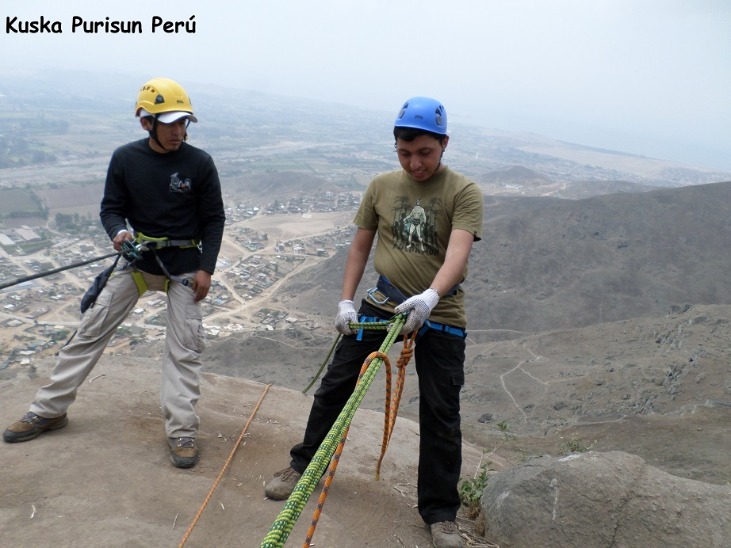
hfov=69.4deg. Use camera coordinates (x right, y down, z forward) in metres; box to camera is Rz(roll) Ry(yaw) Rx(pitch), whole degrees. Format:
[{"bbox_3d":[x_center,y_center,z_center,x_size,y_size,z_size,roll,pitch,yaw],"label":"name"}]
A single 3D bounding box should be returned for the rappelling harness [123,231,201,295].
[{"bbox_3d":[-0.919,-0.052,2.400,0.350,0.280,0.260,-3,17,-21],"label":"rappelling harness"}]

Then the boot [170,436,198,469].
[{"bbox_3d":[-0.843,0.766,2.484,0.112,0.130,0.290,-4,19,-16],"label":"boot"}]

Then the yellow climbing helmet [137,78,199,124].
[{"bbox_3d":[-0.864,-0.762,2.280,0.280,0.170,0.220,18,22,37],"label":"yellow climbing helmet"}]

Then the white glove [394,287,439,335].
[{"bbox_3d":[0.193,0.136,1.960,0.190,0.110,0.110,-38,37,-27],"label":"white glove"}]

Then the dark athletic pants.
[{"bbox_3d":[0.051,0.548,2.090,0.670,0.860,0.420,7,14,13],"label":"dark athletic pants"}]

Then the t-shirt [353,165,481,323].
[{"bbox_3d":[0.213,-0.110,2.120,0.500,0.620,0.270,5,11,12],"label":"t-shirt"}]

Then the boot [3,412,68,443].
[{"bbox_3d":[-1.603,0.725,2.586,0.290,0.130,0.112,-9,21,-30],"label":"boot"}]

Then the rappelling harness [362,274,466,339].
[{"bbox_3d":[0.201,0.131,2.120,0.390,0.250,0.280,8,12,15],"label":"rappelling harness"}]

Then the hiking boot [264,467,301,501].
[{"bbox_3d":[-0.307,0.849,2.286,0.112,0.130,0.290,17,24,38],"label":"hiking boot"}]

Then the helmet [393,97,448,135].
[{"bbox_3d":[0.227,-0.649,2.160,0.210,0.160,0.265,10,18,8],"label":"helmet"}]

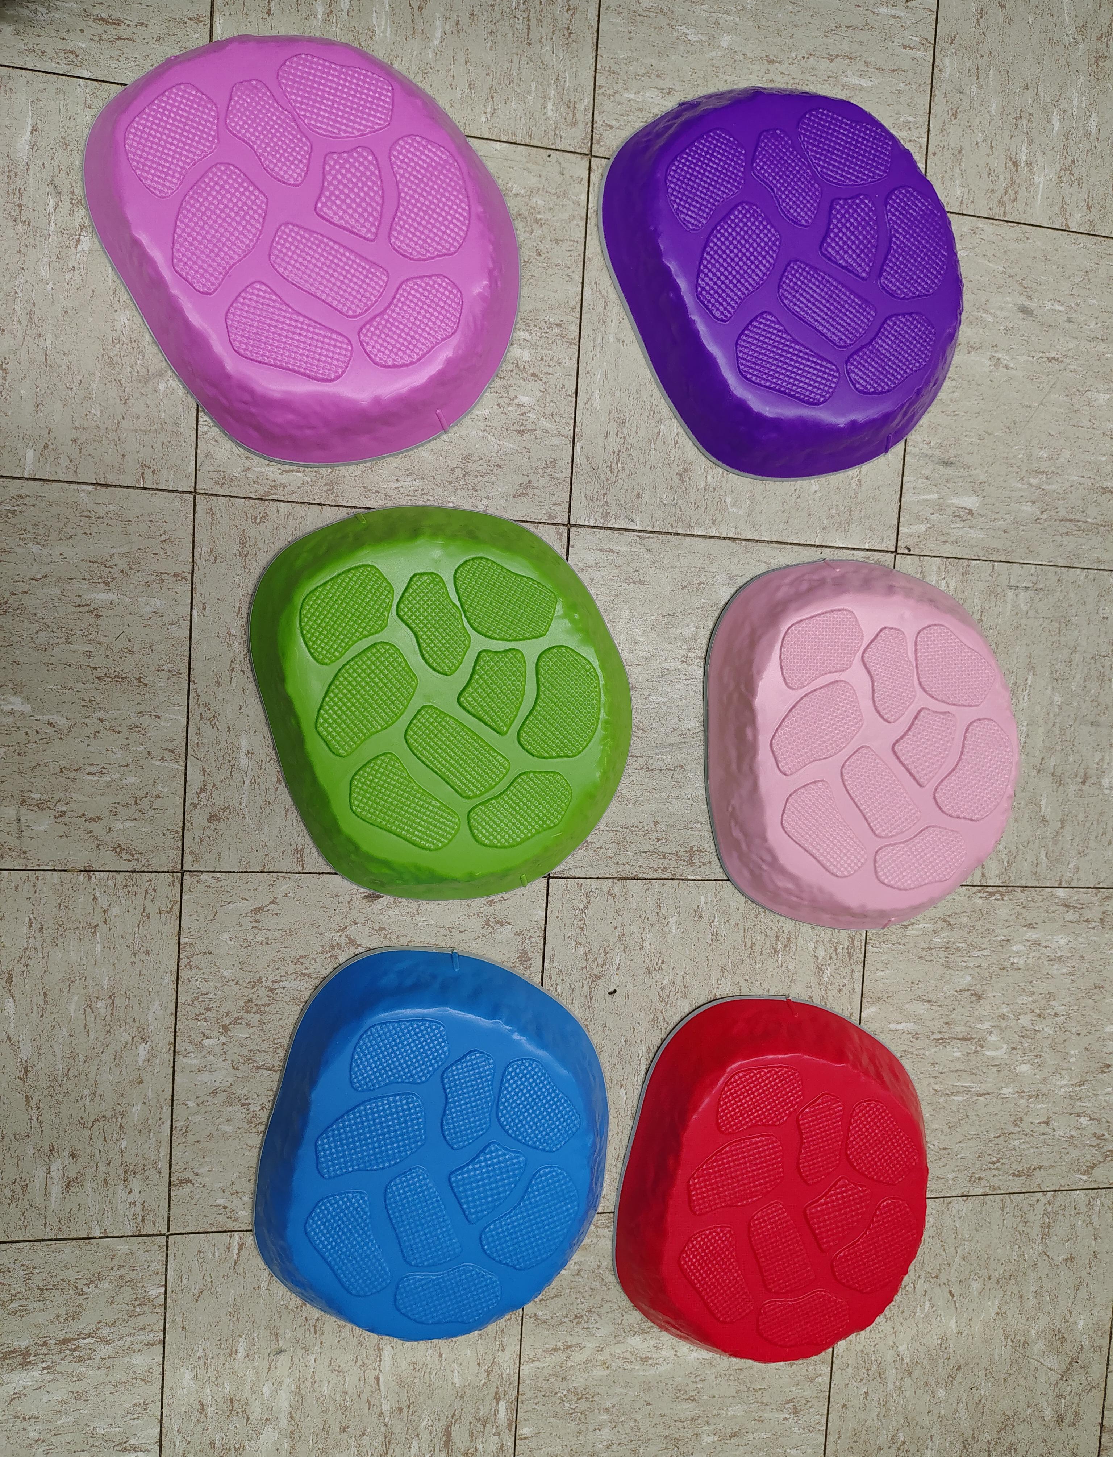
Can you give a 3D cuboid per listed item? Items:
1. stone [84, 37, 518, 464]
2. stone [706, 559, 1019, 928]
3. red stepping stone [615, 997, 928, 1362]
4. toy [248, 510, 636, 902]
[{"bbox_3d":[-0.181,-0.382,0.795,0.304,0.056,0.342,-29,99,-8],"label":"stone"},{"bbox_3d":[0.285,0.019,0.917,0.304,0.056,0.342,-2,95,-11],"label":"stone"},{"bbox_3d":[0.213,0.424,0.933,0.304,0.056,0.342,14,91,-12],"label":"red stepping stone"},{"bbox_3d":[-0.081,-0.020,0.842,0.304,0.056,0.342,-15,97,-10],"label":"toy"}]

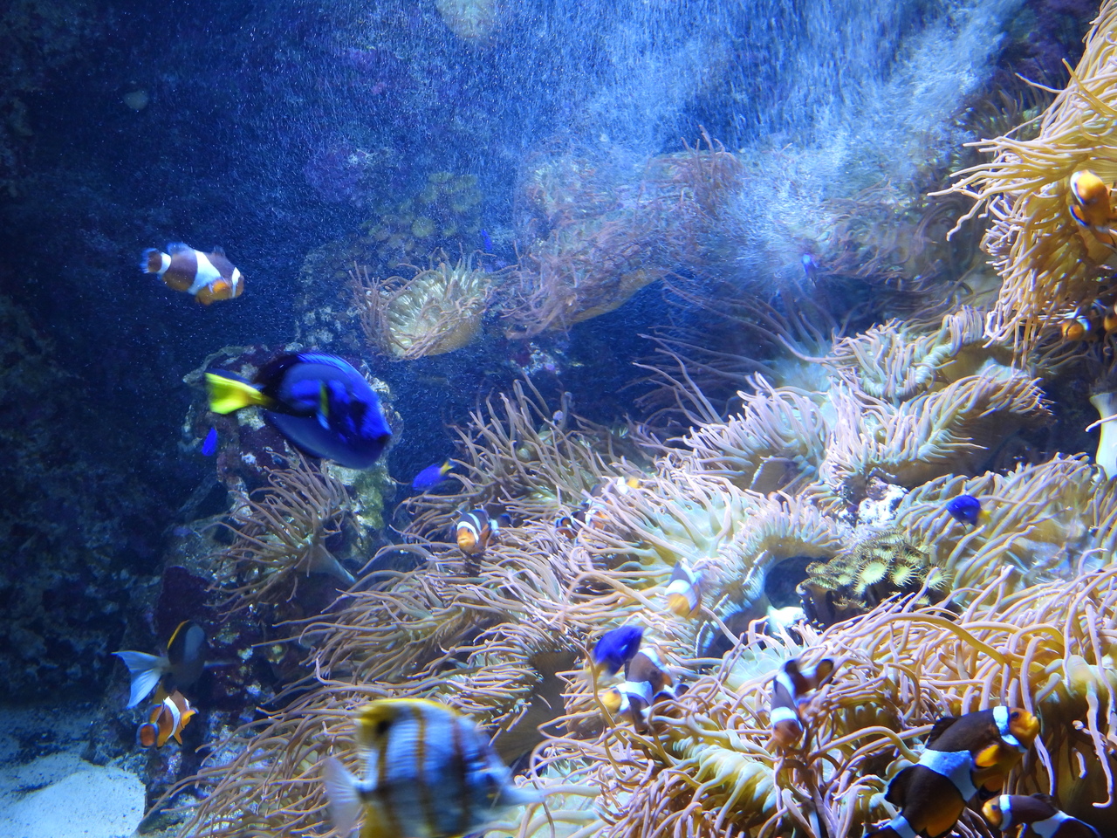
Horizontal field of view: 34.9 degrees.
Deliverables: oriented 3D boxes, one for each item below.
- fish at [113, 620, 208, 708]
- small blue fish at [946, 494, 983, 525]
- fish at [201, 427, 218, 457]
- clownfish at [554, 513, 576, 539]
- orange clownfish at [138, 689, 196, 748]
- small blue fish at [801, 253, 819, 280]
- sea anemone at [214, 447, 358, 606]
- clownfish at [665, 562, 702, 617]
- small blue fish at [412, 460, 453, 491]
[{"bbox_3d":[-0.400,0.246,1.800,0.028,0.086,0.140,7,11,36],"label":"fish"},{"bbox_3d":[0.320,0.072,1.400,0.015,0.026,0.050,9,6,43],"label":"small blue fish"},{"bbox_3d":[-0.369,0.024,1.880,0.012,0.046,0.021,6,-30,32],"label":"fish"},{"bbox_3d":[0.007,0.095,1.550,0.018,0.026,0.050,8,-9,40],"label":"clownfish"},{"bbox_3d":[-0.364,0.278,1.650,0.026,0.042,0.075,8,19,38],"label":"orange clownfish"},{"bbox_3d":[0.313,-0.188,2.200,0.015,0.050,0.024,7,44,33],"label":"small blue fish"},{"bbox_3d":[-0.286,0.116,1.850,0.145,0.155,0.130,2,10,12],"label":"sea anemone"},{"bbox_3d":[0.098,0.135,1.400,0.026,0.036,0.070,2,29,13],"label":"clownfish"},{"bbox_3d":[-0.119,0.053,1.680,0.053,0.023,0.012,-24,20,-27],"label":"small blue fish"}]

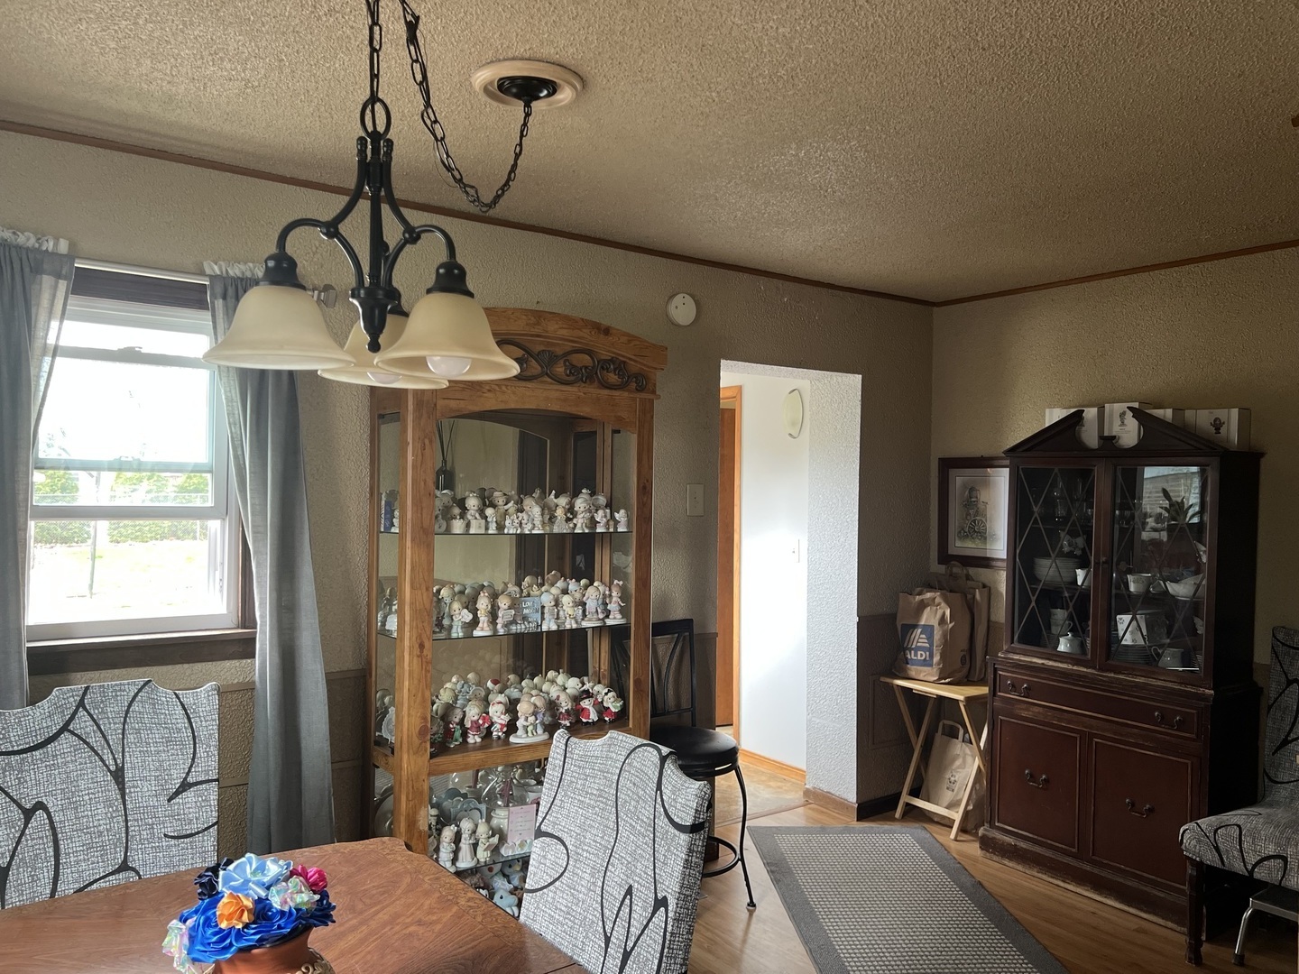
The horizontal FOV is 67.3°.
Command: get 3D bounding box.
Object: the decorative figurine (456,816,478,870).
[{"bbox_3d":[-0.568,1.098,3.040,0.064,0.150,0.066,1,0,40],"label":"decorative figurine"}]

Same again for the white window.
[{"bbox_3d":[-1.474,-0.061,2.754,0.585,0.952,0.100,1,0,-36],"label":"white window"}]

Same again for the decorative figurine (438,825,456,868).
[{"bbox_3d":[-0.619,1.106,3.001,0.054,0.133,0.060,1,0,-44],"label":"decorative figurine"}]

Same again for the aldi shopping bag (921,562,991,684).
[{"bbox_3d":[1.423,0.611,4.548,0.150,0.524,0.300,1,0,-36],"label":"aldi shopping bag"}]

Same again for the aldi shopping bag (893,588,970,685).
[{"bbox_3d":[1.305,0.671,4.487,0.190,0.404,0.285,1,0,-36],"label":"aldi shopping bag"}]

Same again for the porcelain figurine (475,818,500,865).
[{"bbox_3d":[-0.515,1.111,3.063,0.066,0.127,0.068,1,0,-40],"label":"porcelain figurine"}]

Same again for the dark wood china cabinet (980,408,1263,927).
[{"bbox_3d":[1.814,0.632,3.830,0.357,1.853,0.918,1,0,-35],"label":"dark wood china cabinet"}]

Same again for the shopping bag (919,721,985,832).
[{"bbox_3d":[1.405,1.329,4.535,0.140,0.439,0.275,16,-8,-35],"label":"shopping bag"}]

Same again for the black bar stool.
[{"bbox_3d":[0.121,1.024,3.608,0.420,1.006,0.450,1,0,-36],"label":"black bar stool"}]

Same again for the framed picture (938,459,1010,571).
[{"bbox_3d":[1.528,0.117,4.515,0.030,0.514,0.470,1,0,-36],"label":"framed picture"}]

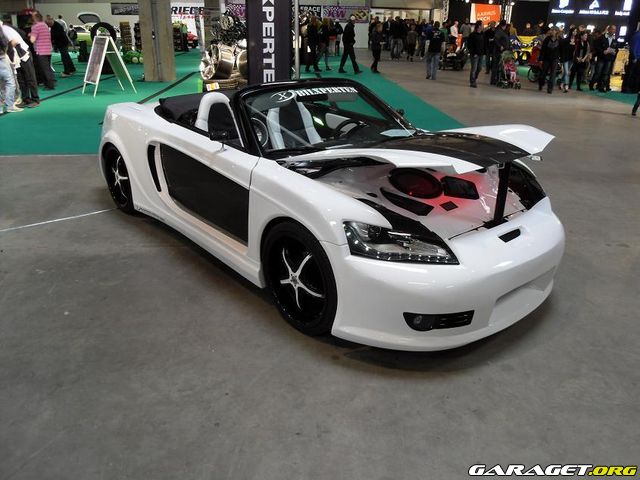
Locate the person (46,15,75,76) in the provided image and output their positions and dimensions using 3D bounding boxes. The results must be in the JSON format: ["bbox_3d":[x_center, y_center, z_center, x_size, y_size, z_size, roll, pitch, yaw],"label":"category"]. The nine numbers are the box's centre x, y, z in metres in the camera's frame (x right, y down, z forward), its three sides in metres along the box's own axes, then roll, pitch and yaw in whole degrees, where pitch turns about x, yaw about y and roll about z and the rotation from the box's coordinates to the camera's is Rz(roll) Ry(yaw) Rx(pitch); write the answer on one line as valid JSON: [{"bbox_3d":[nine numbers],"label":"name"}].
[{"bbox_3d":[-7.172,-5.376,14.308,0.650,1.620,0.550,-11,27,-27],"label":"person"}]

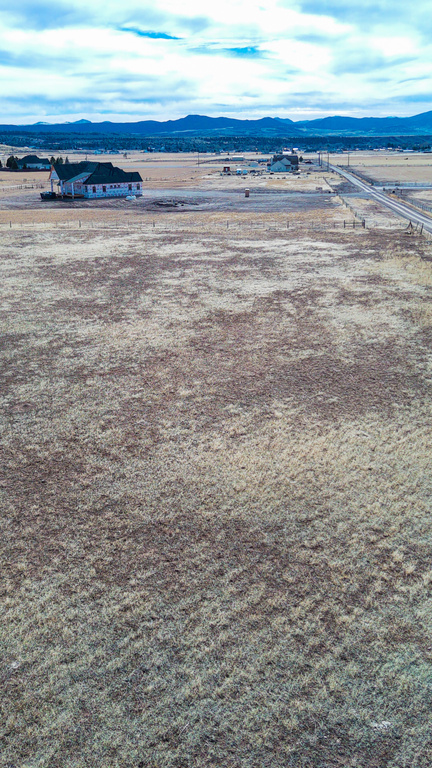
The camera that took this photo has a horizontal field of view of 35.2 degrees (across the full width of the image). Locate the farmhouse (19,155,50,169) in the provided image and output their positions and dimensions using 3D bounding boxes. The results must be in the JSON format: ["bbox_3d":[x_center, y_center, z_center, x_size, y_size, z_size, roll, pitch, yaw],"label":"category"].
[{"bbox_3d":[-97.649,-119.873,367.714,14.000,6.700,12.000,2,20,5],"label":"farmhouse"}]

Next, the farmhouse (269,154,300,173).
[{"bbox_3d":[35.175,-112.771,347.831,15.500,7.800,12.500,2,20,5],"label":"farmhouse"}]

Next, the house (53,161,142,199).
[{"bbox_3d":[-34.960,-59.397,197.319,20.828,9.200,18.500,-13,24,-32],"label":"house"}]

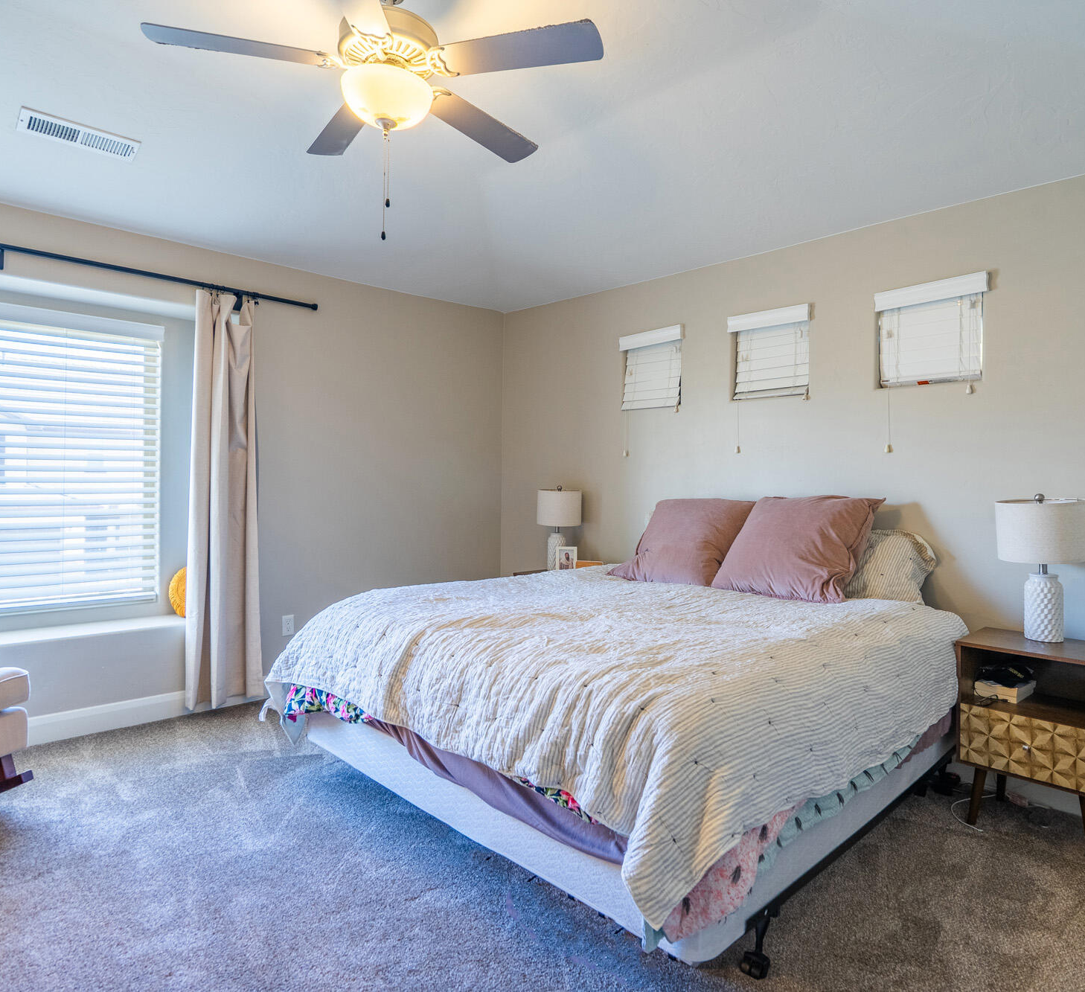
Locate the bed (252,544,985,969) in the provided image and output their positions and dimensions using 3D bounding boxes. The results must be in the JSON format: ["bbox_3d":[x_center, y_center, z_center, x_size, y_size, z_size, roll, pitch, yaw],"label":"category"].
[{"bbox_3d":[0.367,0.798,2.734,2.058,0.802,1.984,0,1,-43],"label":"bed"}]

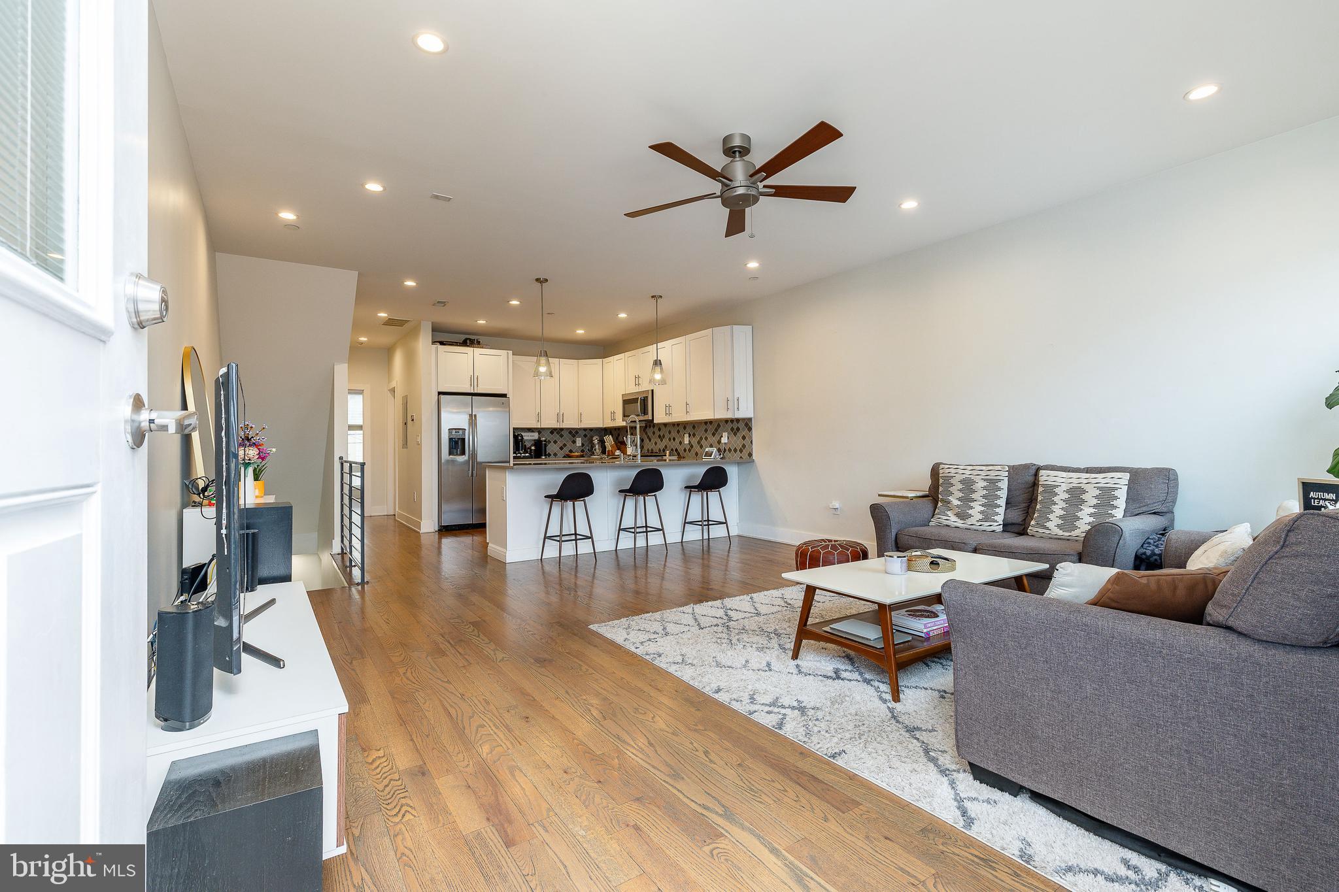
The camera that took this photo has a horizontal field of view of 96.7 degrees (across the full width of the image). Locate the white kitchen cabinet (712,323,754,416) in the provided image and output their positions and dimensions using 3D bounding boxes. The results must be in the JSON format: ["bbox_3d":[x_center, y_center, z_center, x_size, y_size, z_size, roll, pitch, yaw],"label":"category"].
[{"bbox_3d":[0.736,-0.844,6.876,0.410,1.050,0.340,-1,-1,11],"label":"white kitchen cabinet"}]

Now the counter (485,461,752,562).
[{"bbox_3d":[-0.468,0.622,6.427,2.830,0.910,0.940,0,-1,-34],"label":"counter"}]

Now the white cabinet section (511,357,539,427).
[{"bbox_3d":[-2.212,-0.791,8.816,0.508,1.049,0.330,0,0,-34],"label":"white cabinet section"}]

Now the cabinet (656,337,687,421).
[{"bbox_3d":[0.140,-0.826,7.752,0.340,1.050,0.760,0,-1,-34],"label":"cabinet"}]

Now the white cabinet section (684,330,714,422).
[{"bbox_3d":[0.495,-0.833,7.155,0.330,1.049,0.546,0,0,-34],"label":"white cabinet section"}]

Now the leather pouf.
[{"bbox_3d":[1.238,0.865,4.532,0.550,0.340,0.550,0,-1,-34],"label":"leather pouf"}]

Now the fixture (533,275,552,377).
[{"bbox_3d":[-1.260,-1.166,5.905,0.190,0.992,0.190,0,-1,-35],"label":"fixture"}]

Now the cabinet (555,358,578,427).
[{"bbox_3d":[-1.638,-0.802,9.297,0.340,1.050,0.330,0,-1,-35],"label":"cabinet"}]

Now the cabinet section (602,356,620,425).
[{"bbox_3d":[-0.681,-0.807,8.897,0.330,1.049,0.660,0,0,-34],"label":"cabinet section"}]

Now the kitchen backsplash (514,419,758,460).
[{"bbox_3d":[-0.706,-0.051,7.890,1.590,0.480,3.630,0,-1,-34],"label":"kitchen backsplash"}]

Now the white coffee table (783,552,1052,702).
[{"bbox_3d":[1.199,0.807,2.871,1.220,0.405,0.610,0,-1,-32],"label":"white coffee table"}]

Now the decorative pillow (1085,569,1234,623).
[{"bbox_3d":[1.493,0.484,1.721,0.430,0.140,0.400,-1,29,22],"label":"decorative pillow"}]

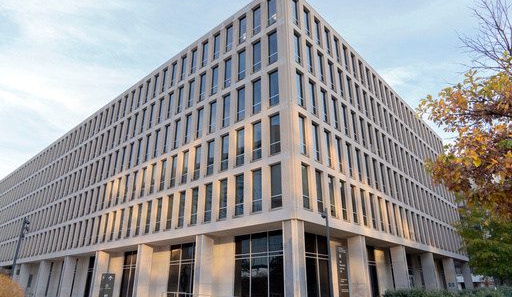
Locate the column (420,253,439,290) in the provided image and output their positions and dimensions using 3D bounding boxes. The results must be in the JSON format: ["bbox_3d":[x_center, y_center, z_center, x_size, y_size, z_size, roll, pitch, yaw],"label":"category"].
[{"bbox_3d":[18.211,13.248,35.600,1.102,4.585,0.713,-19,-29,38],"label":"column"}]

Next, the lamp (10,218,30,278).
[{"bbox_3d":[-13.576,6.406,19.399,0.550,4.867,0.350,-6,-24,14],"label":"lamp"}]

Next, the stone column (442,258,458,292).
[{"bbox_3d":[25.395,16.783,44.033,1.150,4.900,0.800,-19,-30,38],"label":"stone column"}]

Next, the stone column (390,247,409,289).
[{"bbox_3d":[13.773,11.908,32.452,1.220,4.900,0.850,-19,-29,38],"label":"stone column"}]

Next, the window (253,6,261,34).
[{"bbox_3d":[0.168,-11.220,30.017,1.020,3.000,0.200,-19,-30,38],"label":"window"}]

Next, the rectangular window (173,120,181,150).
[{"bbox_3d":[-7.050,-1.289,31.062,0.972,2.705,0.178,-19,-29,38],"label":"rectangular window"}]

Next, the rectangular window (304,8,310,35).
[{"bbox_3d":[4.449,-11.125,30.248,0.200,3.000,1.020,-19,-30,38],"label":"rectangular window"}]

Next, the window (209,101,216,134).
[{"bbox_3d":[-3.891,-2.803,30.882,1.056,3.025,0.197,-19,-30,38],"label":"window"}]

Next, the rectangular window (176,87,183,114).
[{"bbox_3d":[-6.879,-4.375,31.256,0.920,2.856,0.150,-19,-30,38],"label":"rectangular window"}]

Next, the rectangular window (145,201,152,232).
[{"bbox_3d":[-9.446,6.113,30.314,0.972,2.705,0.178,-19,-29,38],"label":"rectangular window"}]

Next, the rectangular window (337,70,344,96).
[{"bbox_3d":[8.177,-6.222,32.999,0.197,3.025,1.056,-19,-30,38],"label":"rectangular window"}]

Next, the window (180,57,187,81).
[{"bbox_3d":[-6.885,-7.562,32.605,0.920,2.856,0.150,-19,-30,38],"label":"window"}]

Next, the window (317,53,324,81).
[{"bbox_3d":[5.209,-6.519,27.759,0.178,2.705,0.972,-19,-29,38],"label":"window"}]

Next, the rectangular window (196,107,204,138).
[{"bbox_3d":[-4.646,-2.131,29.060,0.972,2.705,0.178,-19,-29,38],"label":"rectangular window"}]

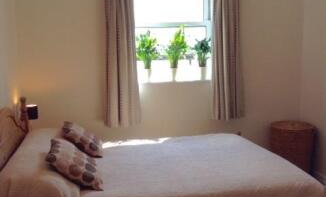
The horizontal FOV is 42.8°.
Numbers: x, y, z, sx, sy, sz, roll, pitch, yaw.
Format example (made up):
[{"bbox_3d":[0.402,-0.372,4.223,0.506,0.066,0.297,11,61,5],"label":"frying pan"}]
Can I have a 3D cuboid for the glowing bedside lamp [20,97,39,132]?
[{"bbox_3d":[-1.195,0.168,3.764,0.158,0.335,0.158,-2,8,-9],"label":"glowing bedside lamp"}]

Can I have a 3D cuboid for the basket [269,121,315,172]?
[{"bbox_3d":[1.310,0.571,4.179,0.433,0.606,0.433,-2,8,-9],"label":"basket"}]

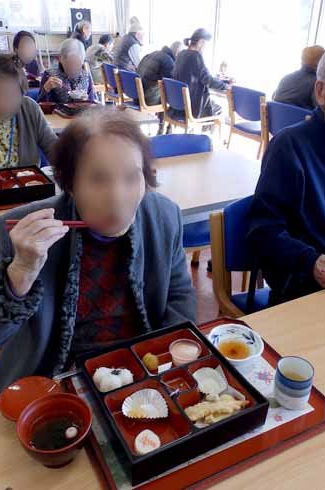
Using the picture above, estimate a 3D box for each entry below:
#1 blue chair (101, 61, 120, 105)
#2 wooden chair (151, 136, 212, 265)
[{"bbox_3d":[-0.482,-1.996,5.597,0.540,0.785,0.505,-16,34,-31],"label":"blue chair"},{"bbox_3d":[0.093,-0.119,2.173,0.505,0.785,0.540,-9,31,-21],"label":"wooden chair"}]

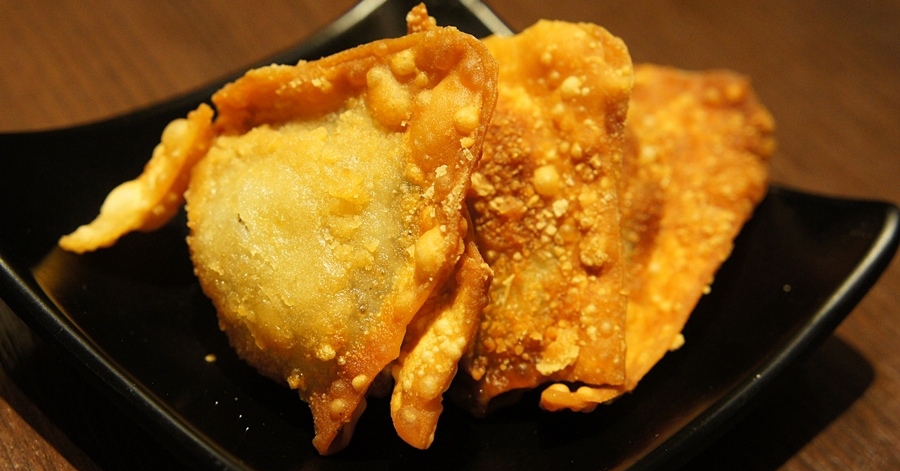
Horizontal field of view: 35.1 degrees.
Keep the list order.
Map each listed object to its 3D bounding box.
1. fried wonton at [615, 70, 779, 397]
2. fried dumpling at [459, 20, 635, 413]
[{"bbox_3d":[0.043,-0.003,0.315,0.045,0.020,0.075,23,72,-7],"label":"fried wonton"},{"bbox_3d":[0.018,-0.004,0.298,0.043,0.021,0.081,3,74,-3],"label":"fried dumpling"}]

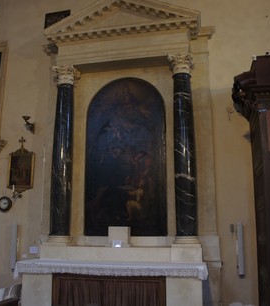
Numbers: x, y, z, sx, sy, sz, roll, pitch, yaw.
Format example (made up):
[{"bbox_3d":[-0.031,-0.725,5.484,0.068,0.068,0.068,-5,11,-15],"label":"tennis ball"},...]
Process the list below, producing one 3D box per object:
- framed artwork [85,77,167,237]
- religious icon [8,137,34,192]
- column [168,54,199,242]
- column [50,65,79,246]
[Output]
[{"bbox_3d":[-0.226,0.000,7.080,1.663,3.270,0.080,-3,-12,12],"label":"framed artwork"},{"bbox_3d":[-2.539,0.249,7.723,0.602,1.244,0.070,-3,-12,12],"label":"religious icon"},{"bbox_3d":[0.938,-0.157,6.617,0.460,3.640,0.460,-3,-12,12],"label":"column"},{"bbox_3d":[-1.491,-0.059,7.129,0.460,3.672,0.460,-3,-12,12],"label":"column"}]

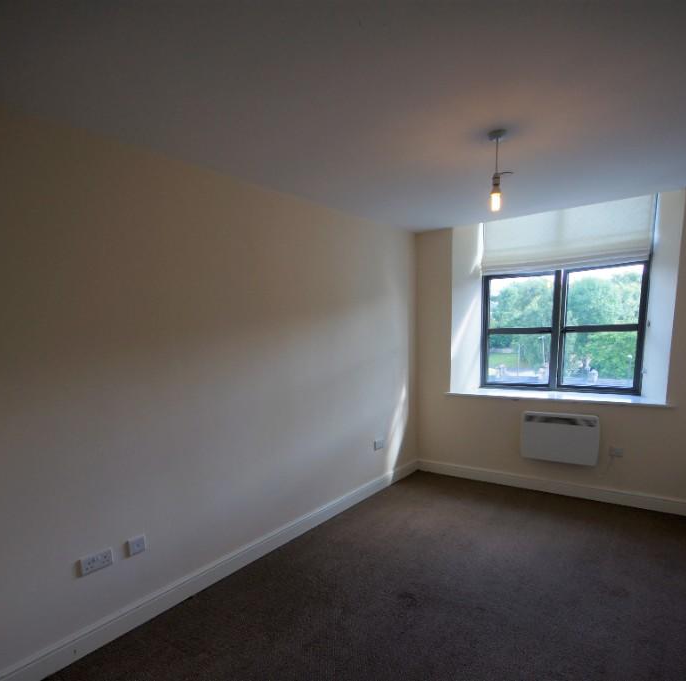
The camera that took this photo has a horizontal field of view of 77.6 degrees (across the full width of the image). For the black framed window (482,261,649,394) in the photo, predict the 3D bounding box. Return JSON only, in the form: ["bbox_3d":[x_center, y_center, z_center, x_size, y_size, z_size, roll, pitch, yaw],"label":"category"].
[{"bbox_3d":[2.203,-0.142,4.408,1.520,1.190,0.080,3,6,39],"label":"black framed window"}]

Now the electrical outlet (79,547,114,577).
[{"bbox_3d":[-1.268,1.139,2.196,0.015,0.086,0.146,3,6,39],"label":"electrical outlet"}]

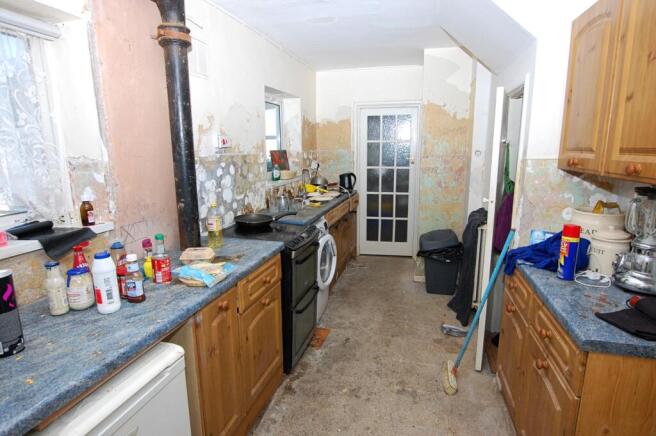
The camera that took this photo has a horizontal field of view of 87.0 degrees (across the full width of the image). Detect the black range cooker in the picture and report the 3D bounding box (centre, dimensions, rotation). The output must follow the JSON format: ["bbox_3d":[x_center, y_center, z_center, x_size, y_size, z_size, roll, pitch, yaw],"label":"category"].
[{"bbox_3d":[-0.447,0.544,2.560,0.640,0.905,0.525,3,11,14],"label":"black range cooker"}]

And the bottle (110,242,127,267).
[{"bbox_3d":[-0.864,0.201,1.441,0.062,0.193,0.062,-7,13,-32],"label":"bottle"}]

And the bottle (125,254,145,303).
[{"bbox_3d":[-0.721,0.225,1.290,0.061,0.174,0.061,-2,11,-10],"label":"bottle"}]

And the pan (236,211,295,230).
[{"bbox_3d":[-0.471,0.021,2.632,0.457,0.088,0.280,-3,11,-14],"label":"pan"}]

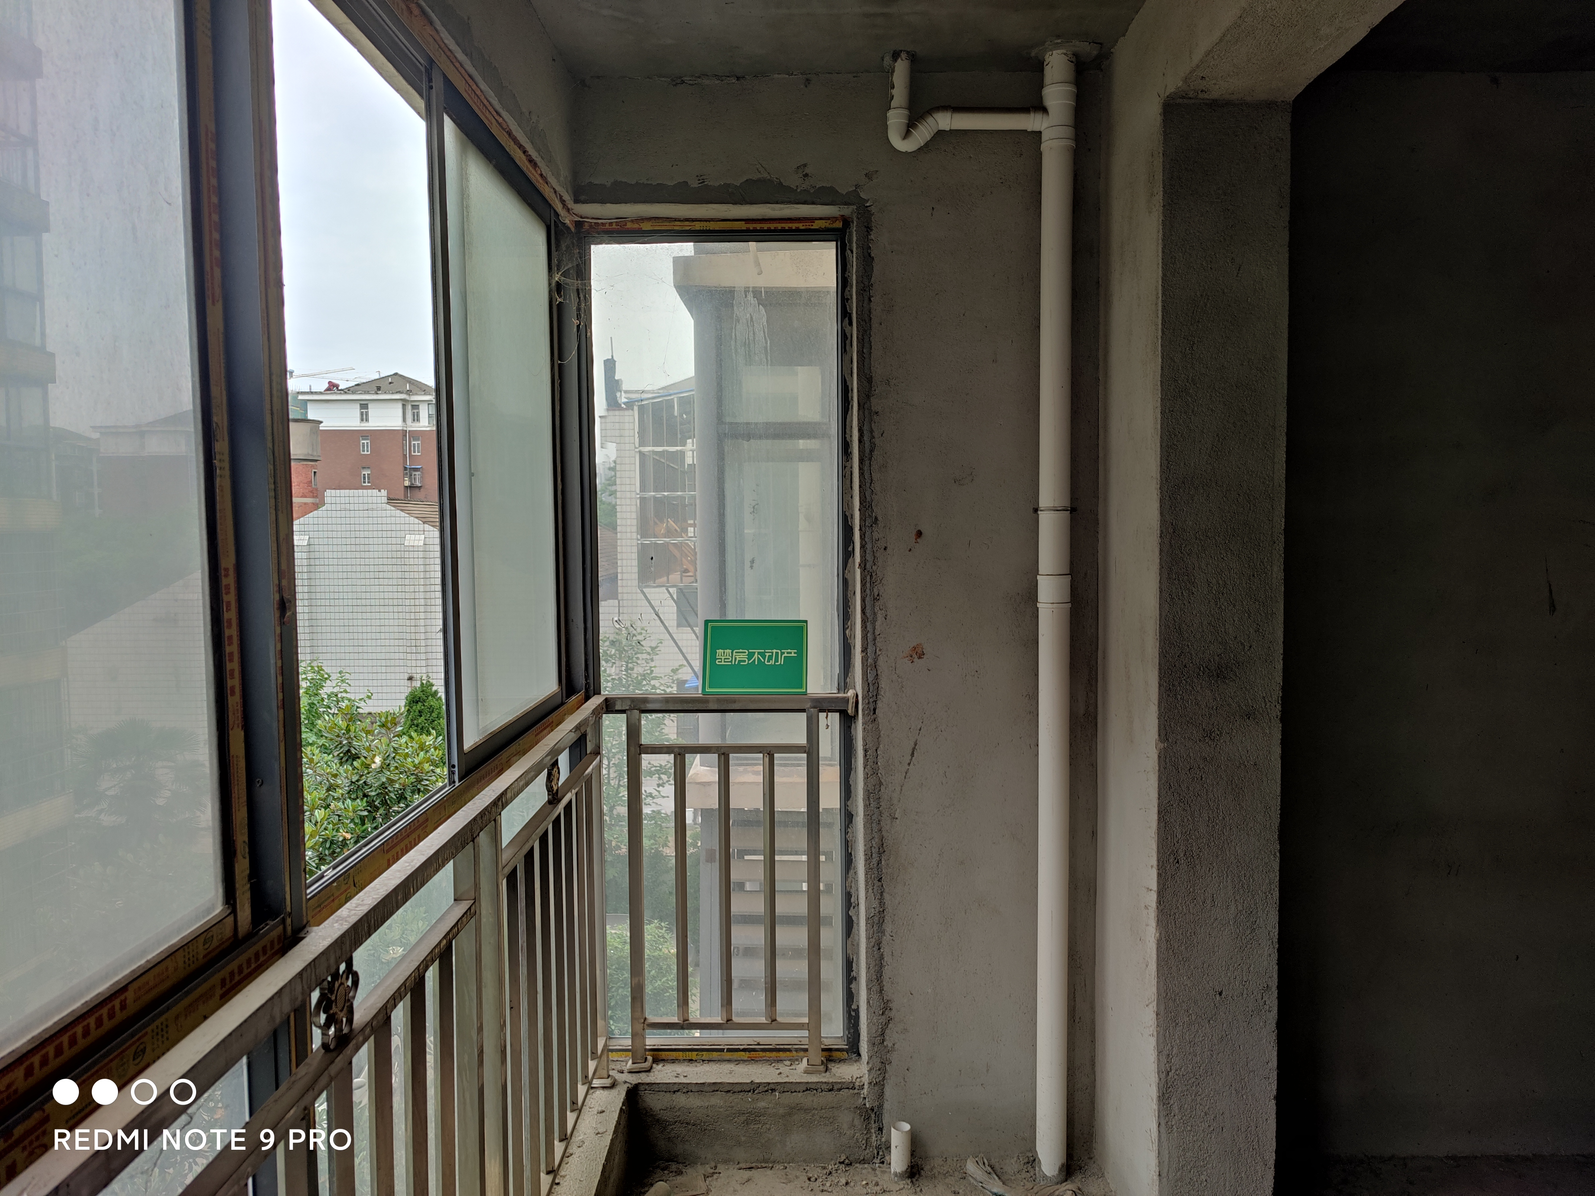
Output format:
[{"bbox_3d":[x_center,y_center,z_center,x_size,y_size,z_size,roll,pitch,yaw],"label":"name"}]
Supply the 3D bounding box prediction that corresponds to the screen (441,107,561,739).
[{"bbox_3d":[-0.608,-0.310,2.454,0.050,1.141,0.804,0,4,1],"label":"screen"}]

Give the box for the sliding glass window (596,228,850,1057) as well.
[{"bbox_3d":[-0.207,0.136,3.095,0.653,2.166,0.050,0,4,1],"label":"sliding glass window"}]

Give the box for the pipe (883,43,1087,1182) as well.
[{"bbox_3d":[0.451,0.101,2.823,0.452,2.779,0.111,0,4,1],"label":"pipe"}]

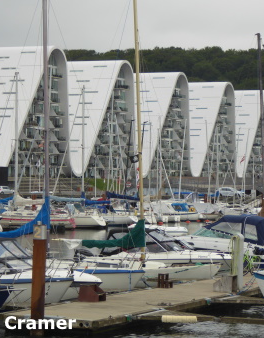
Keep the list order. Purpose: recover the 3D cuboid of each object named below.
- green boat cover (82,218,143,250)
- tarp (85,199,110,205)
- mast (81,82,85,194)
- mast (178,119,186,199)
[{"bbox_3d":[-0.782,2.727,58.297,3.000,1.250,0.350,0,0,27],"label":"green boat cover"},{"bbox_3d":[-3.176,3.055,128.040,2.600,0.580,0.380,0,0,27],"label":"tarp"},{"bbox_3d":[-4.510,-2.237,128.525,0.150,11.188,0.150,0,0,27],"label":"mast"},{"bbox_3d":[6.113,-1.068,166.840,0.150,9.994,0.150,5,2,27],"label":"mast"}]

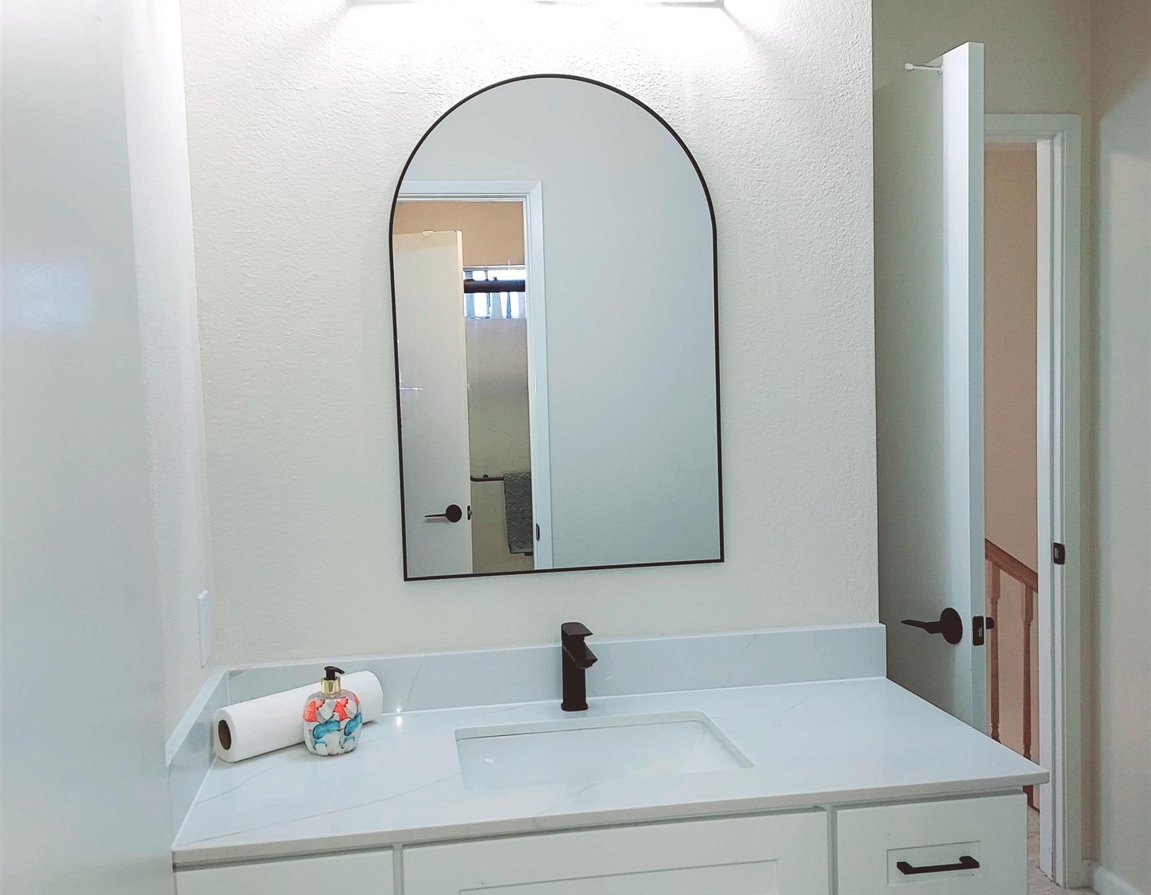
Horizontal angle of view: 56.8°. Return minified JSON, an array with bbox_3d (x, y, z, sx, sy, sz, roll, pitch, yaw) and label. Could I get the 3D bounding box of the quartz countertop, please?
[{"bbox_3d":[0.039,0.501,1.759,1.260,0.022,0.554,-2,3,-9],"label":"quartz countertop"}]

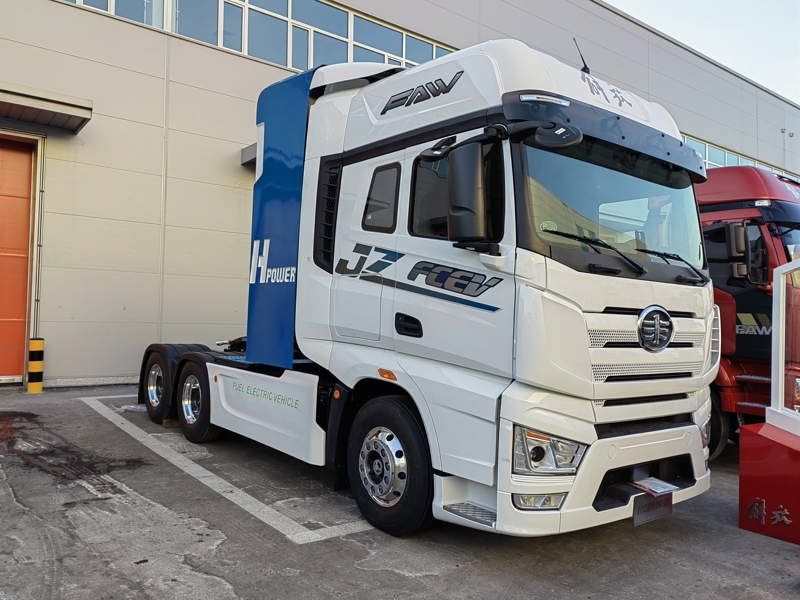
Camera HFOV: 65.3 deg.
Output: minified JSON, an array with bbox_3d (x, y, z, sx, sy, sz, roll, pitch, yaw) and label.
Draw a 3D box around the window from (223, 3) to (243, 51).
[{"bbox_3d":[-3.683,-6.018,13.781,0.440,1.020,0.060,3,-4,-36],"label":"window"}]

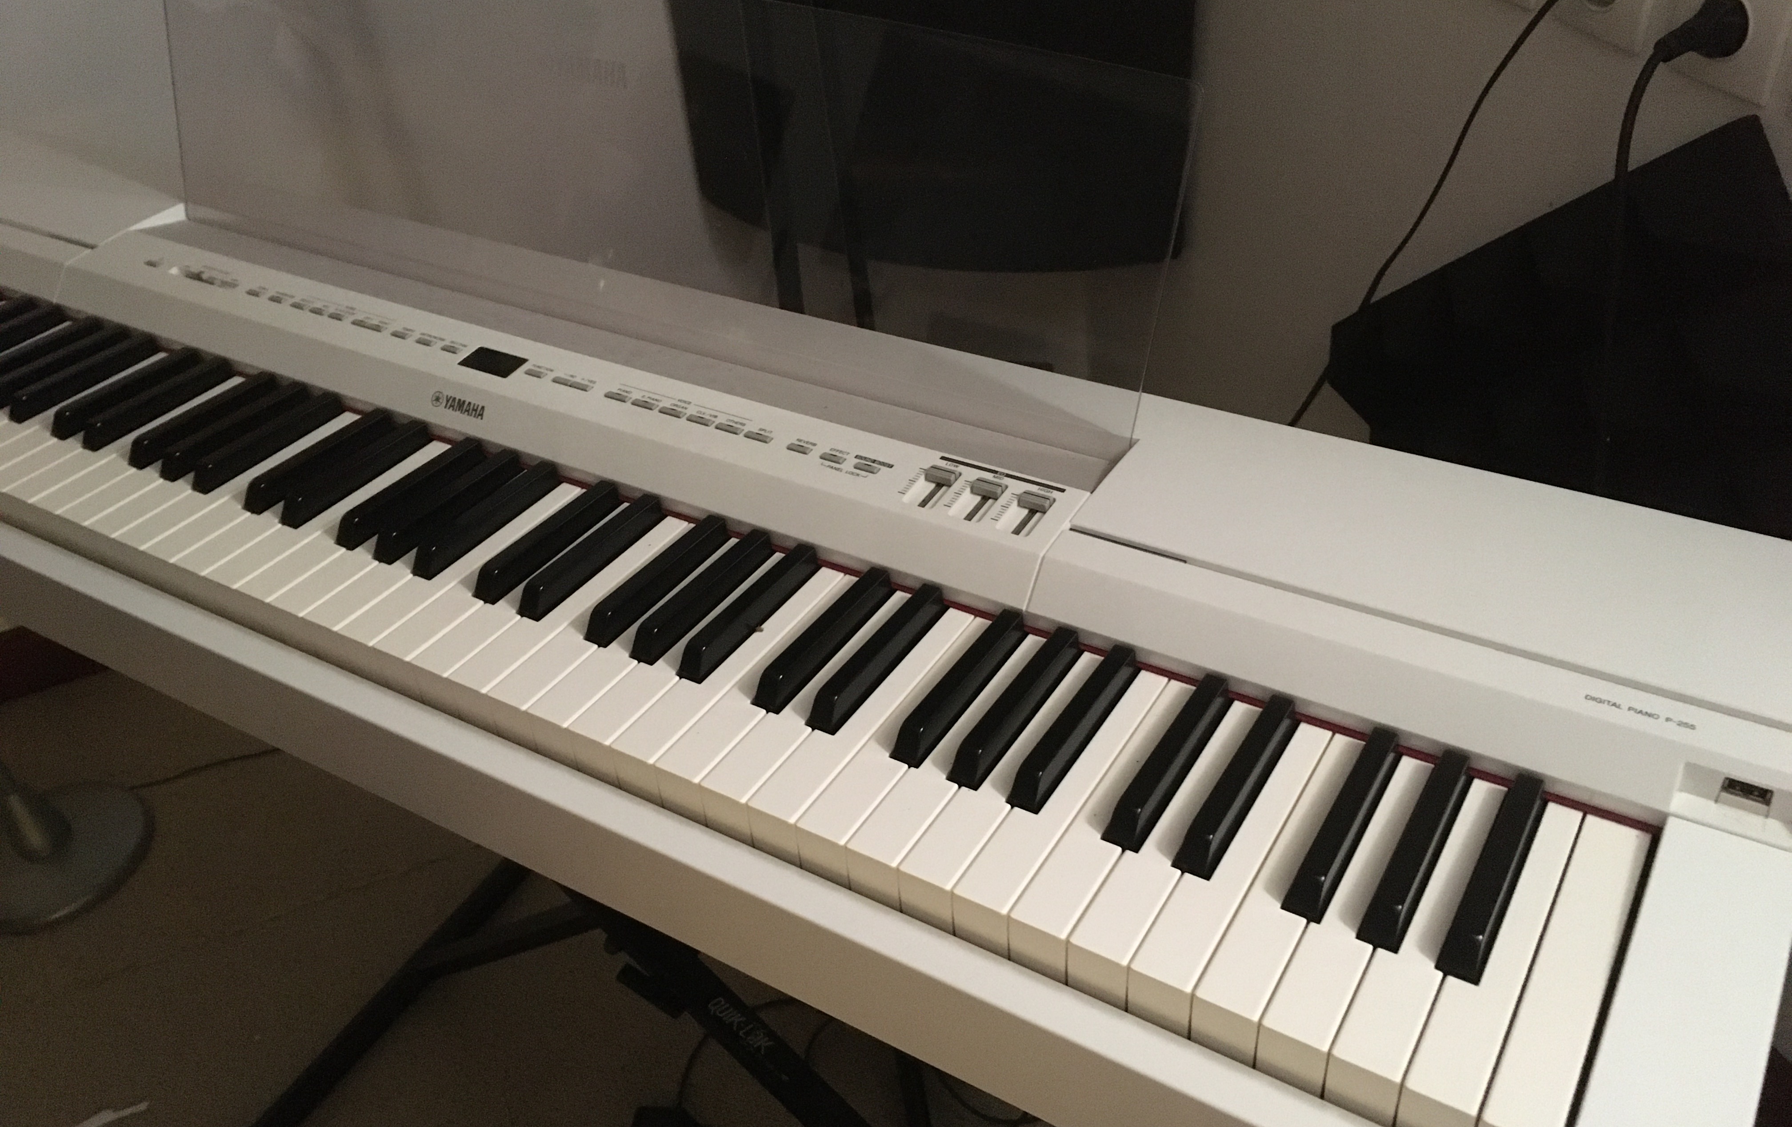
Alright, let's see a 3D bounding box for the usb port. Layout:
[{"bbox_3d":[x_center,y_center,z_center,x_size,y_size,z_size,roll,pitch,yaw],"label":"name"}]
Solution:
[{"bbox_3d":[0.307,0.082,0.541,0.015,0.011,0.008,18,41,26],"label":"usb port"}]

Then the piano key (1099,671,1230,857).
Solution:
[{"bbox_3d":[0.108,0.076,0.590,0.013,0.013,0.096,18,41,27],"label":"piano key"}]

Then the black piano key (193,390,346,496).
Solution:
[{"bbox_3d":[-0.346,-0.068,0.830,0.013,0.012,0.097,18,41,26],"label":"black piano key"}]

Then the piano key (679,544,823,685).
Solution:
[{"bbox_3d":[-0.065,0.021,0.682,0.014,0.011,0.096,18,41,27],"label":"piano key"}]

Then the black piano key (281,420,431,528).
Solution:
[{"bbox_3d":[-0.286,-0.049,0.799,0.014,0.011,0.096,18,41,27],"label":"black piano key"}]

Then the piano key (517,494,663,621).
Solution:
[{"bbox_3d":[-0.146,-0.005,0.727,0.013,0.012,0.097,18,41,26],"label":"piano key"}]

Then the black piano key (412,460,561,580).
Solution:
[{"bbox_3d":[-0.205,-0.024,0.758,0.013,0.012,0.097,18,41,26],"label":"black piano key"}]

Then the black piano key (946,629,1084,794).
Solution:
[{"bbox_3d":[0.051,0.058,0.625,0.013,0.012,0.097,18,41,26],"label":"black piano key"}]

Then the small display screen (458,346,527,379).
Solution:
[{"bbox_3d":[-0.221,-0.110,0.825,0.035,0.003,0.018,18,47,26],"label":"small display screen"}]

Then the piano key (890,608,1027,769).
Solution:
[{"bbox_3d":[0.028,0.051,0.633,0.014,0.011,0.096,18,41,27],"label":"piano key"}]

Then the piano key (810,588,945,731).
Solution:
[{"bbox_3d":[-0.007,0.040,0.651,0.014,0.011,0.096,18,41,27],"label":"piano key"}]

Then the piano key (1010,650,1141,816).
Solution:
[{"bbox_3d":[0.073,0.065,0.609,0.014,0.011,0.096,18,41,27],"label":"piano key"}]

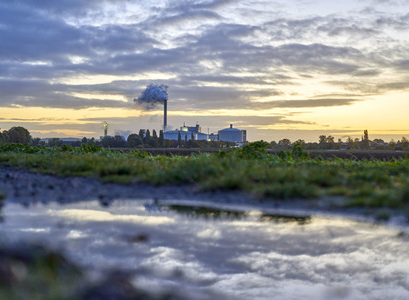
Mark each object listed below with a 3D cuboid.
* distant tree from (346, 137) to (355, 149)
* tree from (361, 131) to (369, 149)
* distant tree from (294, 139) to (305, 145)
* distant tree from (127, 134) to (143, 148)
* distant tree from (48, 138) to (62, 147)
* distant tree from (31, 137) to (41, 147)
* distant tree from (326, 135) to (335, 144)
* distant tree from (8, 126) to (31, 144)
[{"bbox_3d":[116.630,-5.710,500.000,6.390,10.150,6.070,0,0,0],"label":"distant tree"},{"bbox_3d":[134.380,-8.520,520.000,5.400,15.700,5.130,0,0,0],"label":"tree"},{"bbox_3d":[76.090,-4.790,500.000,9.190,7.990,8.730,0,0,0],"label":"distant tree"},{"bbox_3d":[-49.610,-6.290,450.000,11.500,9.990,10.930,0,0,0],"label":"distant tree"},{"bbox_3d":[-114.650,-5.370,480.000,10.740,6.900,10.200,0,0,0],"label":"distant tree"},{"bbox_3d":[-115.420,-5.150,430.000,6.870,6.870,6.530,0,0,0],"label":"distant tree"},{"bbox_3d":[100.660,-6.190,500.000,7.190,10.780,6.830,0,0,0],"label":"distant tree"},{"bbox_3d":[-109.070,-7.830,370.000,14.190,11.530,13.480,0,0,0],"label":"distant tree"}]

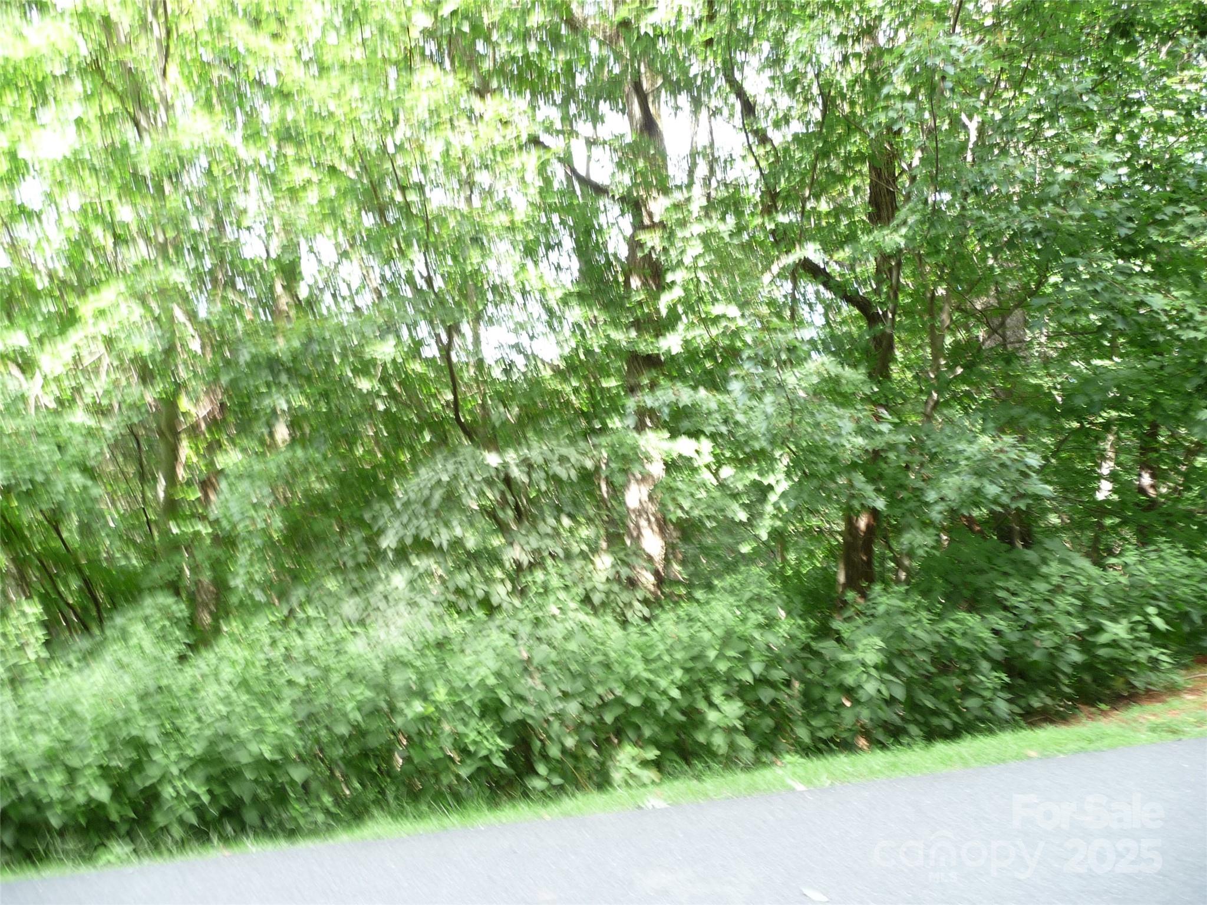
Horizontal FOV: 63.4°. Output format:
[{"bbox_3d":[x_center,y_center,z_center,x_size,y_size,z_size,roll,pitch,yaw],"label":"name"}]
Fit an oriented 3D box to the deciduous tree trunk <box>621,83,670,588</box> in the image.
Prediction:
[{"bbox_3d":[0.431,-1.136,9.600,0.420,5.300,0.410,1,1,0],"label":"deciduous tree trunk"}]

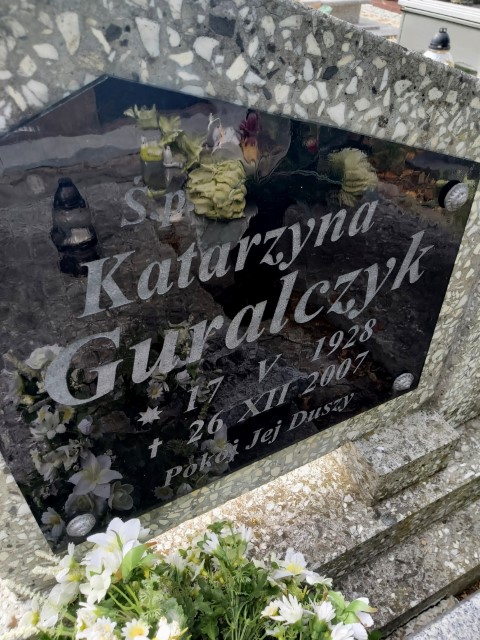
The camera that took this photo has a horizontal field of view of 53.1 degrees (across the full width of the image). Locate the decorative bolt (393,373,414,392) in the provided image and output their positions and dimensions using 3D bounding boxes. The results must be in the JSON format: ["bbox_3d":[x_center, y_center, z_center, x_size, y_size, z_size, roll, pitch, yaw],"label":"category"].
[{"bbox_3d":[0.213,0.081,0.626,0.030,0.030,0.012,-19,41,-20],"label":"decorative bolt"}]

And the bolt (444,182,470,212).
[{"bbox_3d":[0.214,-0.121,0.474,0.030,0.030,0.012,-19,41,-20],"label":"bolt"}]

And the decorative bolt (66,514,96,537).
[{"bbox_3d":[-0.158,0.205,0.480,0.030,0.030,0.012,-19,41,-20],"label":"decorative bolt"}]

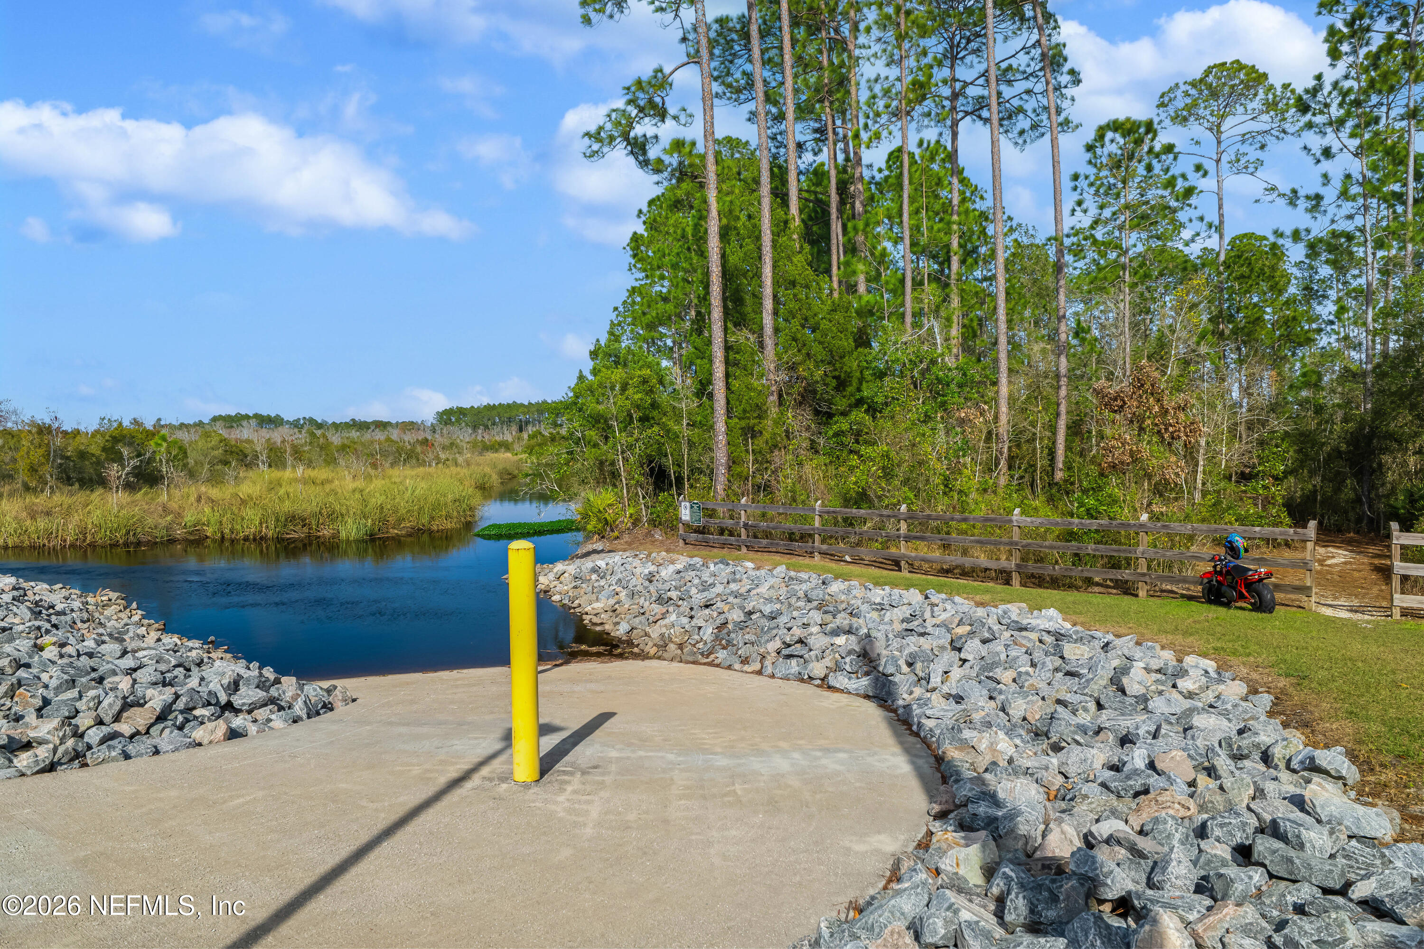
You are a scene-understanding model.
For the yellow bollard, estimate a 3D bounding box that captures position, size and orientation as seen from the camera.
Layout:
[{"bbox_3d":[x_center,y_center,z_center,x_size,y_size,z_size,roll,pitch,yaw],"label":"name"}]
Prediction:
[{"bbox_3d":[-1.188,1.179,6.280,0.170,1.515,0.170,-1,2,0],"label":"yellow bollard"}]

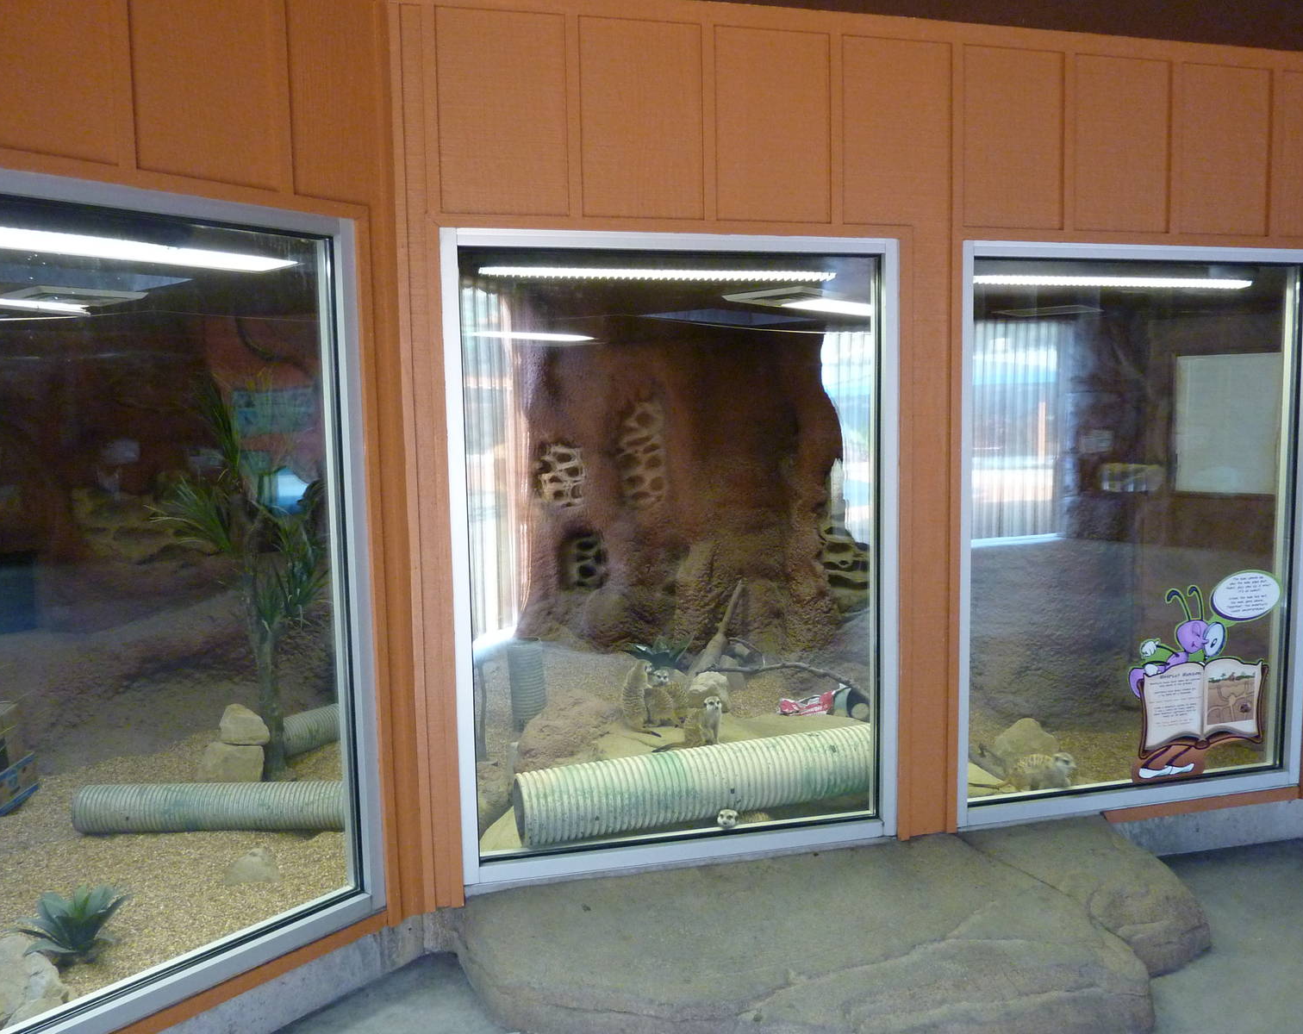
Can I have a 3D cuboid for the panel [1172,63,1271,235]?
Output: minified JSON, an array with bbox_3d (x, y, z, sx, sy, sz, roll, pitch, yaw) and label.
[{"bbox_3d":[1.948,-1.242,3.382,0.364,0.558,0.030,-3,5,-14],"label":"panel"}]

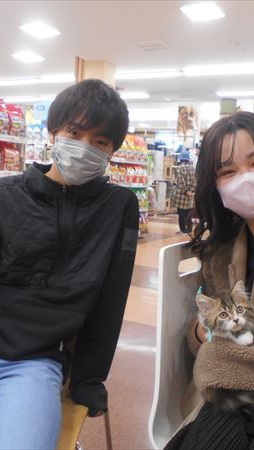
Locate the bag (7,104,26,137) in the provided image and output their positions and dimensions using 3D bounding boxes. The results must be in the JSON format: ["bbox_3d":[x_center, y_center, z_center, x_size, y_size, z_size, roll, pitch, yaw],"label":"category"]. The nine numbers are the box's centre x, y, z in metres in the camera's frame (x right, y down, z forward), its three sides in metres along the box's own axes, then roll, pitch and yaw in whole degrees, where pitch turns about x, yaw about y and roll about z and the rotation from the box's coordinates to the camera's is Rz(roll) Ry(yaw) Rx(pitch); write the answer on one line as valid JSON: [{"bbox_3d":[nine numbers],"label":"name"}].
[{"bbox_3d":[-1.265,-1.146,5.047,0.110,0.350,0.250,7,7,28],"label":"bag"}]

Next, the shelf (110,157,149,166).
[{"bbox_3d":[-0.100,-1.000,7.073,0.380,0.060,1.220,6,7,27],"label":"shelf"}]

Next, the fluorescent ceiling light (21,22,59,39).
[{"bbox_3d":[-1.707,-3.794,8.791,0.620,0.080,0.620,7,7,28],"label":"fluorescent ceiling light"}]

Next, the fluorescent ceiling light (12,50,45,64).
[{"bbox_3d":[-2.275,-3.891,10.404,0.630,0.070,0.630,6,7,27],"label":"fluorescent ceiling light"}]

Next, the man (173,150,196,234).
[{"bbox_3d":[1.158,-0.620,8.350,0.470,1.550,0.320,-1,8,-28],"label":"man"}]

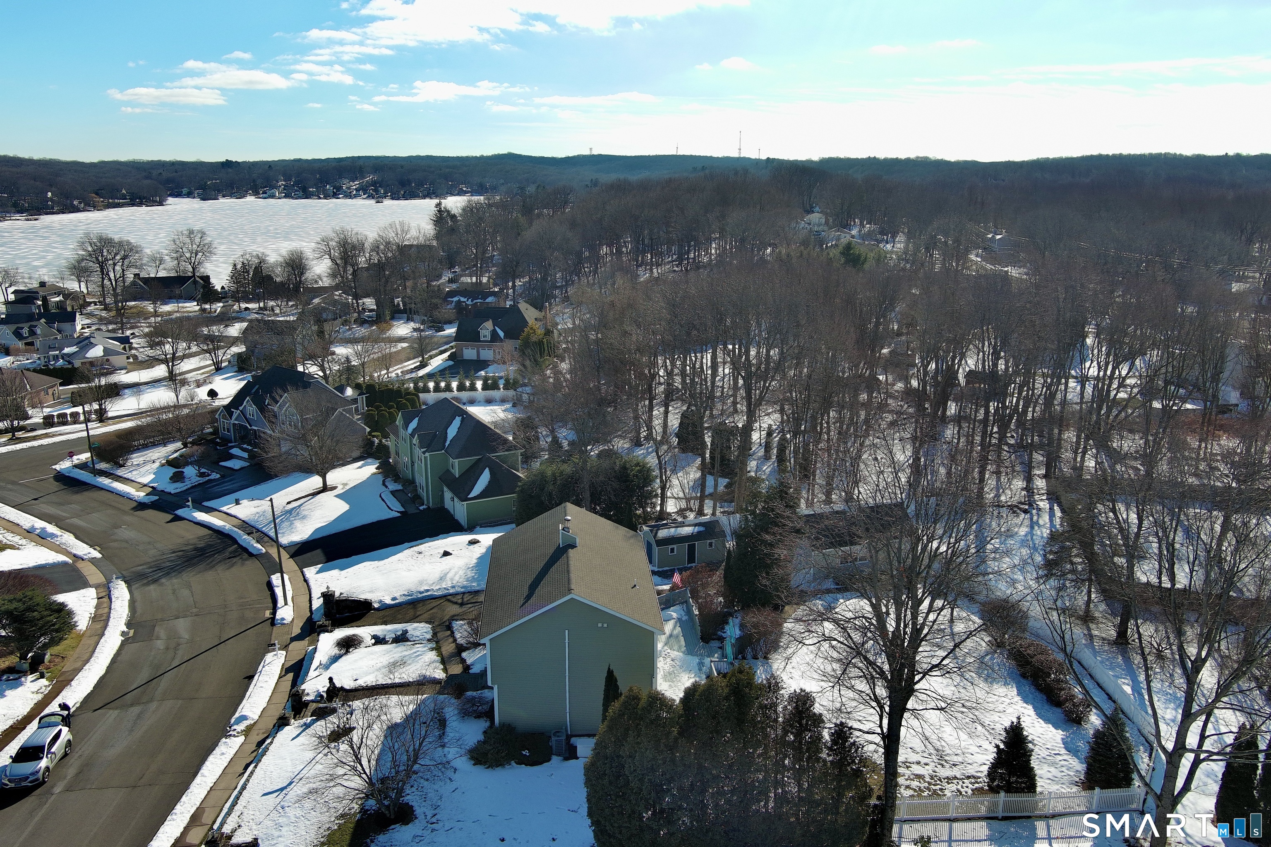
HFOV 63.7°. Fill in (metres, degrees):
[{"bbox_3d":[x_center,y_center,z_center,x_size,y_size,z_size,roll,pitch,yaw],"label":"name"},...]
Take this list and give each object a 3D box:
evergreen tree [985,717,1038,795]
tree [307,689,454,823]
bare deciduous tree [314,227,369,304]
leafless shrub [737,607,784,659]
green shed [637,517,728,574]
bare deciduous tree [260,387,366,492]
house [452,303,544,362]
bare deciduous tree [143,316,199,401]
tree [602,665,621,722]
[{"bbox_3d":[19.338,16.820,52.180,2.600,4.000,2.600,0,14,0],"label":"evergreen tree"},{"bbox_3d":[-12.532,16.709,50.391,7.200,6.300,7.000,0,14,0],"label":"tree"},{"bbox_3d":[-76.571,-40.086,265.467,14.000,21.000,13.500,0,14,0],"label":"bare deciduous tree"},{"bbox_3d":[8.144,13.721,66.547,3.000,2.900,2.900,0,14,0],"label":"leafless shrub"},{"bbox_3d":[4.070,10.040,89.010,6.400,3.300,3.700,-5,15,-20],"label":"green shed"},{"bbox_3d":[-33.576,1.821,105.697,10.500,10.600,10.200,0,14,0],"label":"bare deciduous tree"},{"bbox_3d":[-24.530,-17.340,192.810,15.000,9.000,13.000,3,14,13],"label":"house"},{"bbox_3d":[-73.690,-11.490,161.180,8.400,11.000,8.400,0,14,0],"label":"bare deciduous tree"},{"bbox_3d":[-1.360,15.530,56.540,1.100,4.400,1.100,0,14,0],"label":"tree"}]

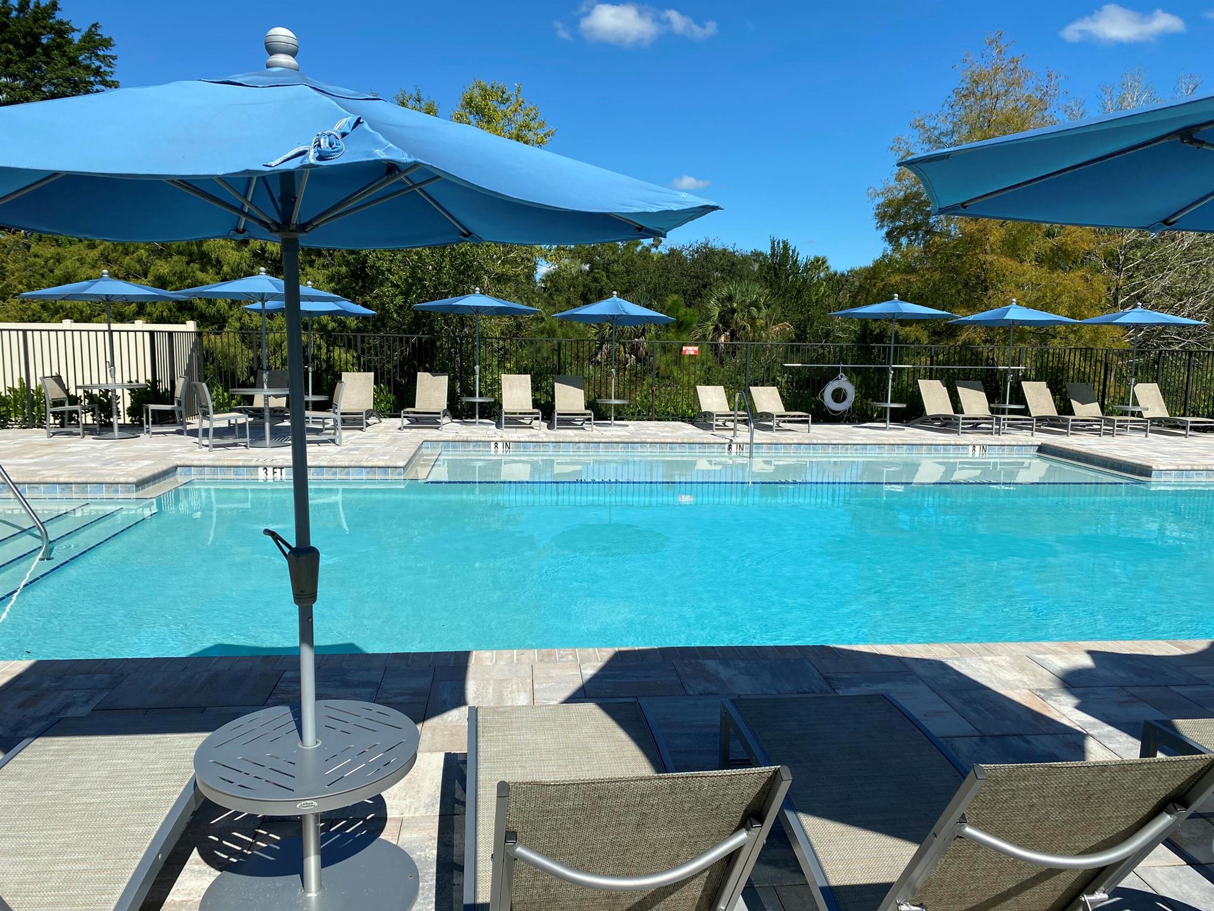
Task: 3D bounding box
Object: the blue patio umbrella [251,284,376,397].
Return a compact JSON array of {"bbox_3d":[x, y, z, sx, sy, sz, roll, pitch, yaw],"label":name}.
[{"bbox_3d":[-5.030,-1.824,15.435,2.200,2.180,2.200,0,7,-6],"label":"blue patio umbrella"}]

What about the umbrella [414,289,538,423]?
[{"bbox_3d":[-2.311,-1.744,16.245,2.220,2.400,2.220,0,7,-6],"label":"umbrella"}]

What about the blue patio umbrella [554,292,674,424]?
[{"bbox_3d":[0.132,-1.721,16.408,2.220,2.400,2.220,0,7,-6],"label":"blue patio umbrella"}]

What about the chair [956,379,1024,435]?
[{"bbox_3d":[6.913,-0.879,16.541,0.630,0.880,1.750,-1,8,-12],"label":"chair"}]

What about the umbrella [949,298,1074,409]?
[{"bbox_3d":[7.545,-1.663,17.018,2.280,2.400,2.280,0,7,-6],"label":"umbrella"}]

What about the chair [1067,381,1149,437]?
[{"bbox_3d":[9.242,-0.879,17.045,0.670,0.910,1.800,0,7,-6],"label":"chair"}]

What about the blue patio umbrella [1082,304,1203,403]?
[{"bbox_3d":[9.778,-1.726,16.890,2.200,2.180,2.200,0,7,-6],"label":"blue patio umbrella"}]

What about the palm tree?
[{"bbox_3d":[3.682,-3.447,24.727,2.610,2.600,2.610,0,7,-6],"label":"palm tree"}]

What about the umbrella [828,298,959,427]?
[{"bbox_3d":[5.260,-1.679,16.814,2.270,2.400,2.270,0,7,-6],"label":"umbrella"}]

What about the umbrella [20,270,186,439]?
[{"bbox_3d":[-7.102,-1.455,13.054,2.200,2.380,2.200,0,7,-6],"label":"umbrella"}]

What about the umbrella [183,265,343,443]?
[{"bbox_3d":[-4.688,-1.348,12.511,2.200,2.400,2.200,0,7,-6],"label":"umbrella"}]

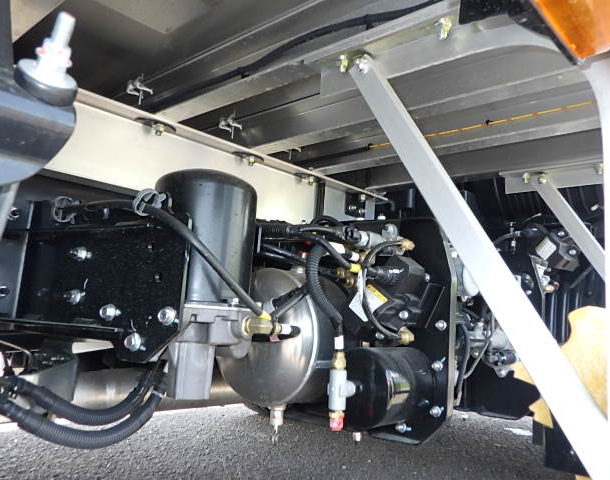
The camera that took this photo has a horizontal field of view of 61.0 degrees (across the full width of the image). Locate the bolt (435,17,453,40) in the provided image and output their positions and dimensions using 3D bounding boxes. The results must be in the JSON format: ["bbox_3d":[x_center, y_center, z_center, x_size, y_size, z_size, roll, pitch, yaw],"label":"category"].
[{"bbox_3d":[0.195,-0.294,0.720,0.019,0.028,0.019,-4,-11,42],"label":"bolt"}]

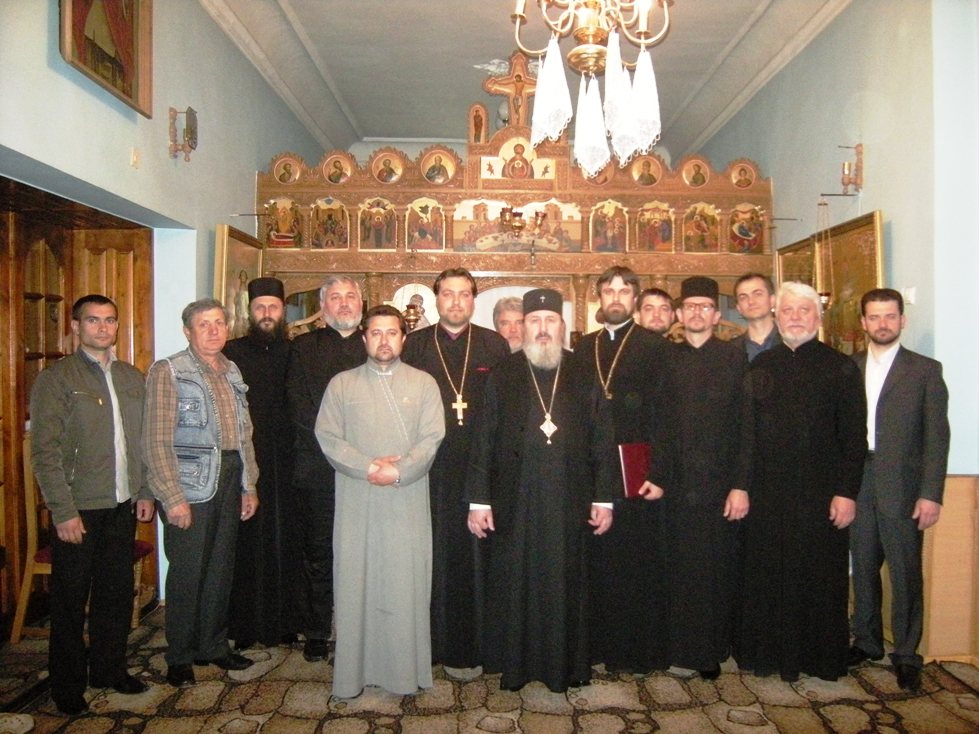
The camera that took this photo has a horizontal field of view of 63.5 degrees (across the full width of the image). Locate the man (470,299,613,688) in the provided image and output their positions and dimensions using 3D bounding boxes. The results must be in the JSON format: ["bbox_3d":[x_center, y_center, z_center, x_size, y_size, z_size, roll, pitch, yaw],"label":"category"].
[{"bbox_3d":[0.235,0.531,3.580,0.670,1.770,0.430,0,1,-1],"label":"man"}]

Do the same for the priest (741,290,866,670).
[{"bbox_3d":[1.435,0.514,3.690,0.590,1.807,0.400,0,1,11],"label":"priest"}]

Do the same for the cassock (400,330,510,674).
[{"bbox_3d":[-0.155,0.590,3.840,0.570,1.600,0.360,0,1,-1],"label":"cassock"}]

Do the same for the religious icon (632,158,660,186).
[{"bbox_3d":[1.184,-1.466,5.970,0.220,0.220,0.030,0,1,-2],"label":"religious icon"}]

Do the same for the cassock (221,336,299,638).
[{"bbox_3d":[-1.149,0.595,4.100,0.530,1.555,0.370,0,1,-13],"label":"cassock"}]

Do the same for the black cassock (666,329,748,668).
[{"bbox_3d":[0.983,0.617,3.760,0.520,1.517,0.370,0,1,7],"label":"black cassock"}]

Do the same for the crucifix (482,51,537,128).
[{"bbox_3d":[0.211,-2.096,5.970,0.520,0.580,0.050,0,1,-2],"label":"crucifix"}]

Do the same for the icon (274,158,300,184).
[{"bbox_3d":[-1.513,-1.457,5.900,0.185,0.195,0.030,0,1,0],"label":"icon"}]

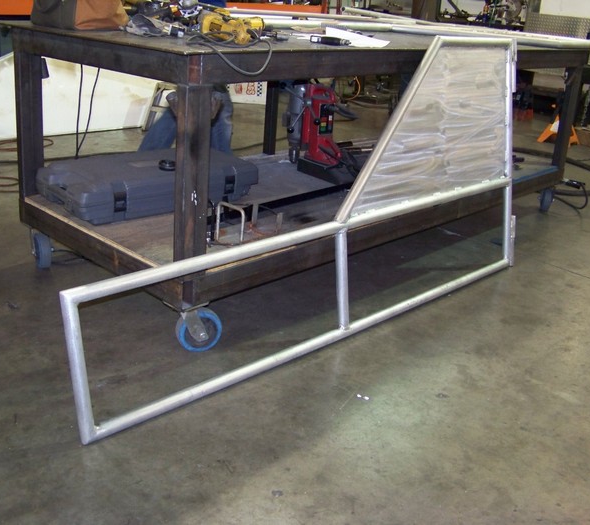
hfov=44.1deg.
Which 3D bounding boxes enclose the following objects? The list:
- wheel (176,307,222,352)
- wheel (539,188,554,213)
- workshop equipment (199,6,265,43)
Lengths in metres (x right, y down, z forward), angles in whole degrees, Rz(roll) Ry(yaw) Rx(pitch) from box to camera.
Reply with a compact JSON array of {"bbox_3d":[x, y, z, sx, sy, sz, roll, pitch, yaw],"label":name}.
[{"bbox_3d":[-0.324,0.227,2.470,0.155,0.160,0.060,-3,22,-19],"label":"wheel"},{"bbox_3d":[1.548,-0.382,4.480,0.060,0.160,0.155,11,22,18],"label":"wheel"},{"bbox_3d":[-0.220,-0.811,2.480,0.160,0.120,0.250,-11,25,-34],"label":"workshop equipment"}]

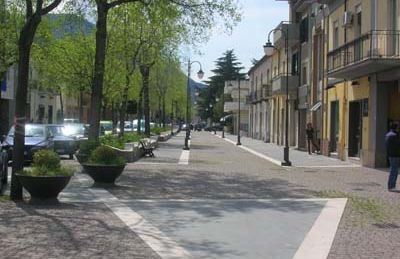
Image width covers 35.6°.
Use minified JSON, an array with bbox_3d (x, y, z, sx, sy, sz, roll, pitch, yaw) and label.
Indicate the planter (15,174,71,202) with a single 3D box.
[{"bbox_3d":[-3.274,1.226,13.148,1.200,0.570,1.200,0,0,-1],"label":"planter"}]

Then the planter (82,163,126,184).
[{"bbox_3d":[-2.560,1.197,16.798,1.200,0.570,1.200,0,0,-1],"label":"planter"}]

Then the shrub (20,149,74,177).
[{"bbox_3d":[-3.232,0.701,13.144,1.120,0.560,1.100,0,0,-1],"label":"shrub"}]

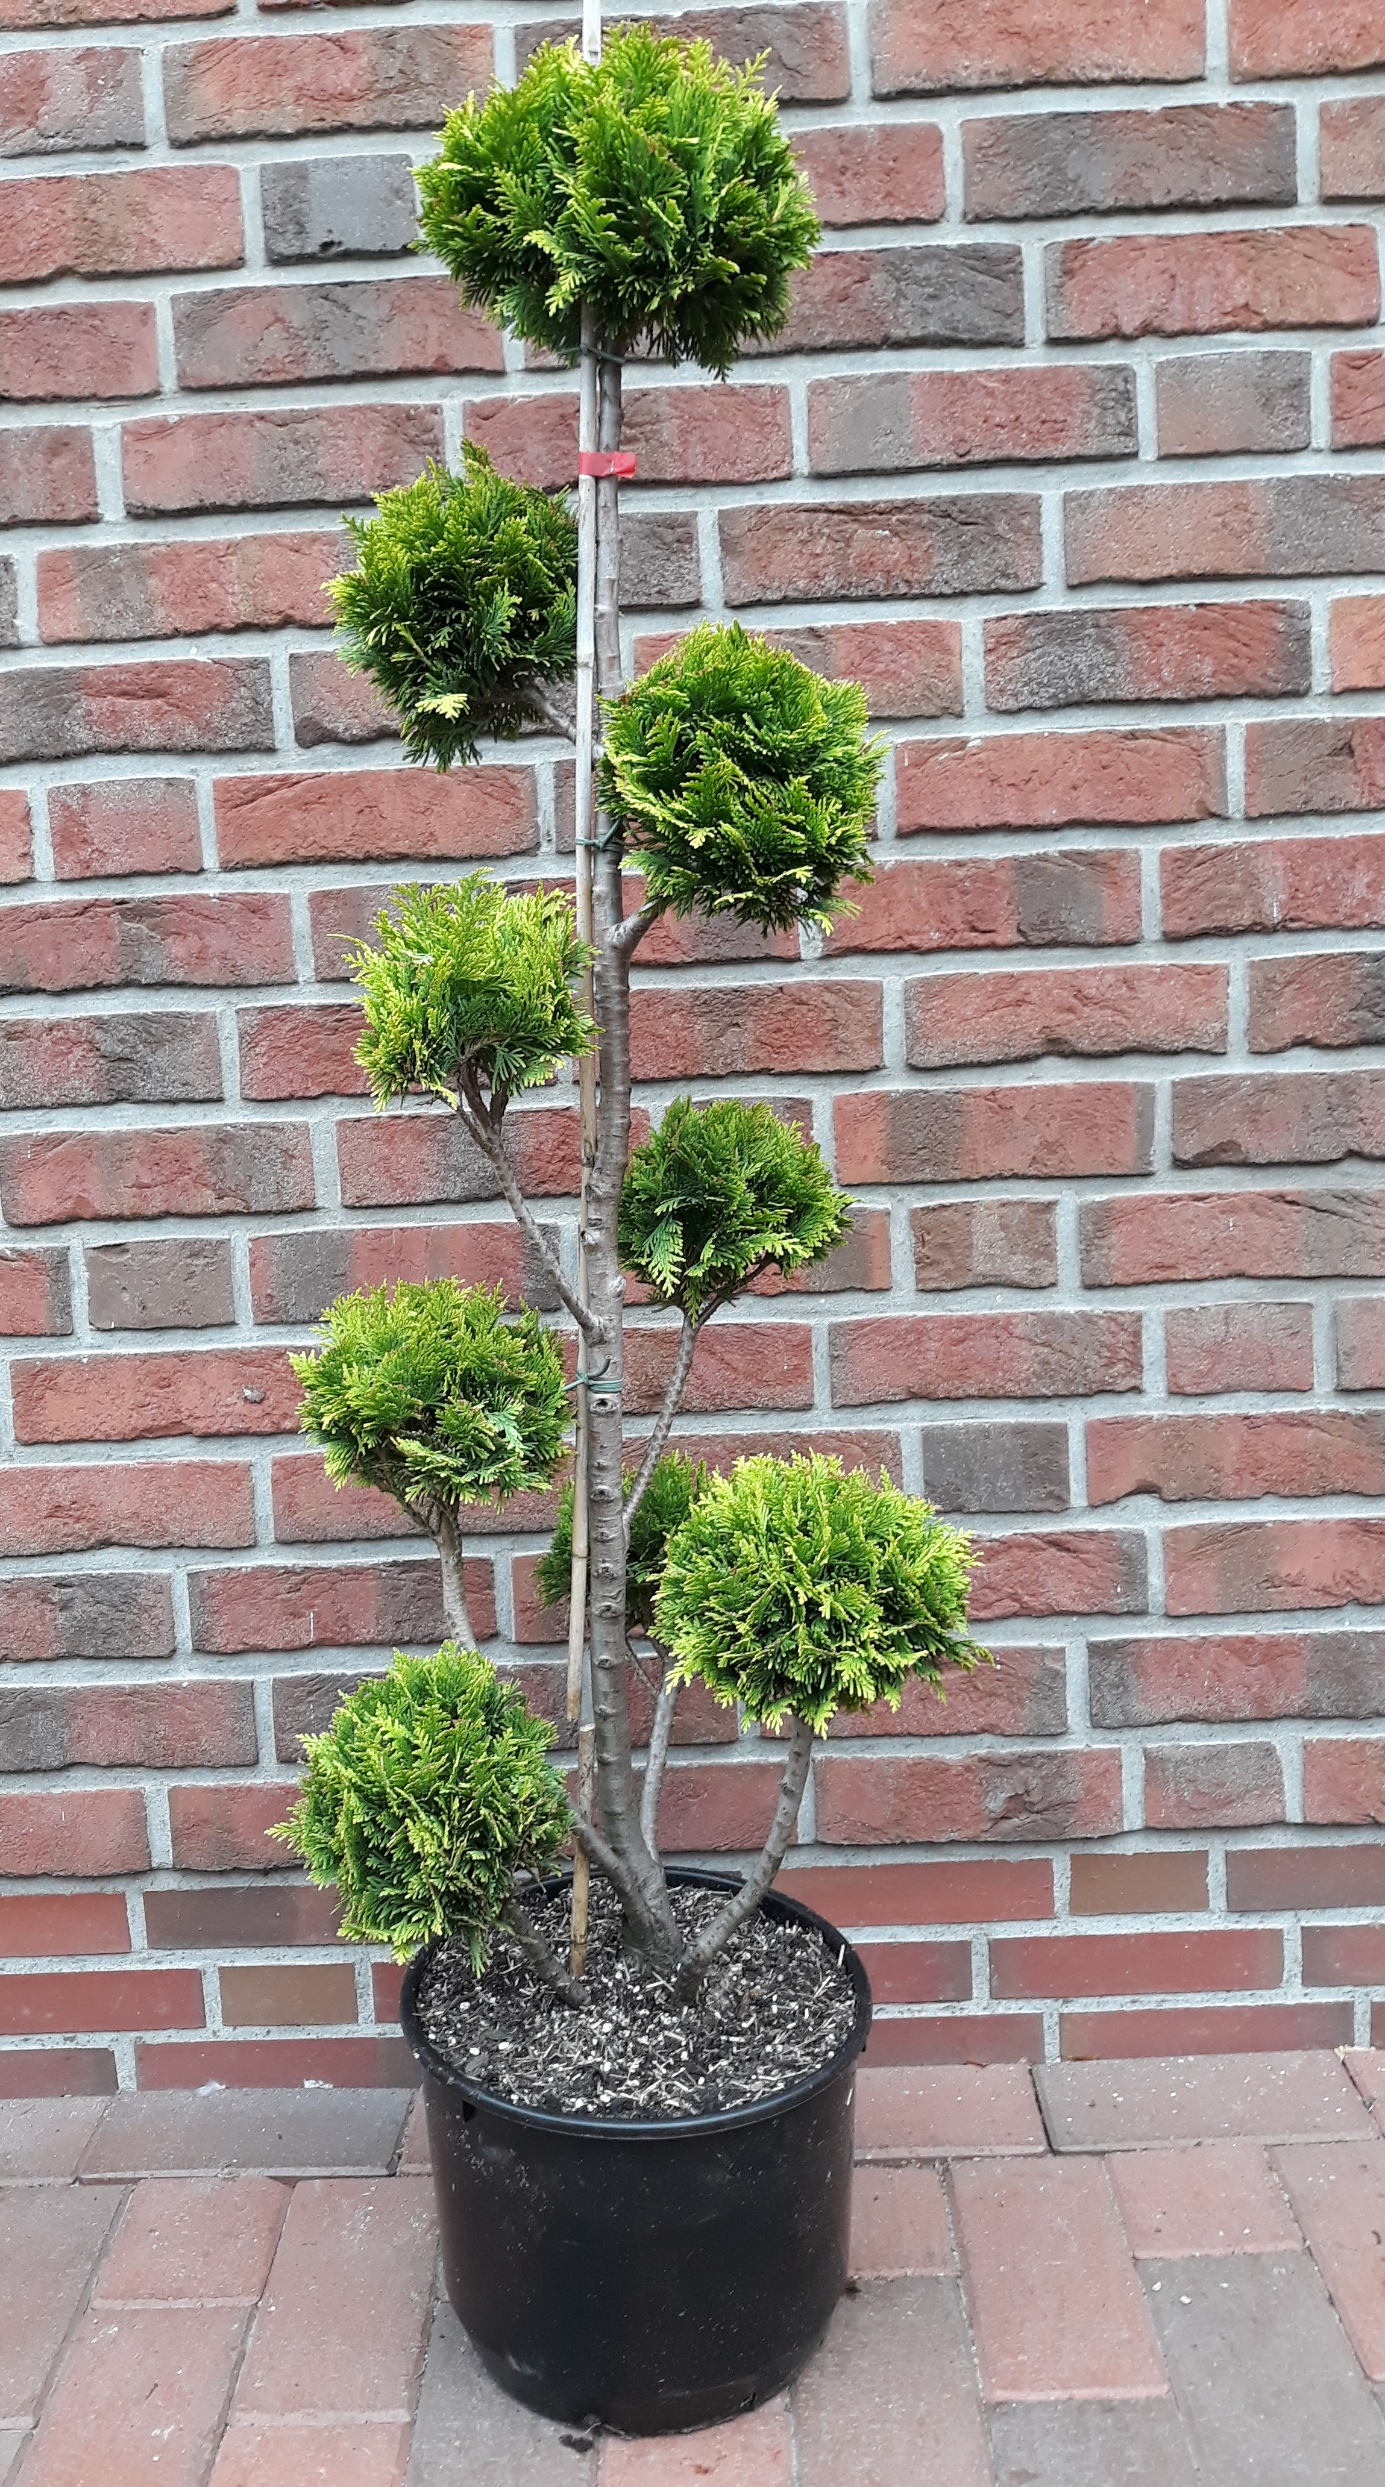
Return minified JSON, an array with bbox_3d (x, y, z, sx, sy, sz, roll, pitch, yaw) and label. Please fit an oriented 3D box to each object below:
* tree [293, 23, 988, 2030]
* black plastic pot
[{"bbox_3d":[-0.058,-0.117,1.245,0.455,1.240,0.420,-3,8,0],"label":"tree"},{"bbox_3d":[-0.033,0.613,1.318,0.312,0.242,0.312,-2,10,0],"label":"black plastic pot"}]

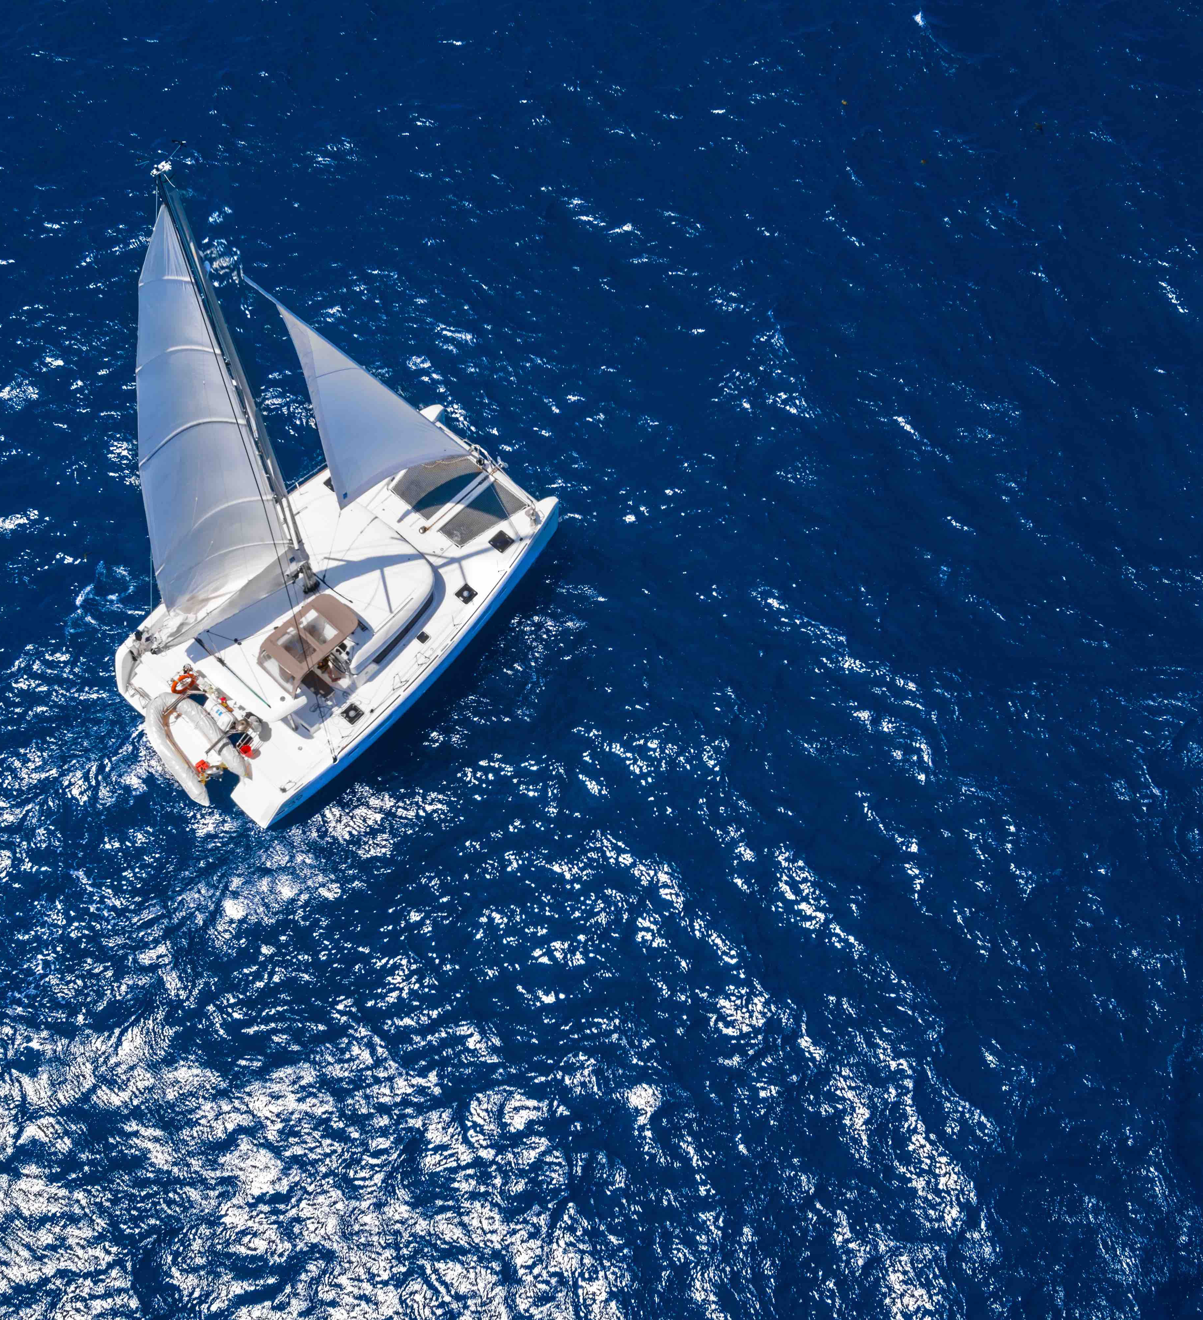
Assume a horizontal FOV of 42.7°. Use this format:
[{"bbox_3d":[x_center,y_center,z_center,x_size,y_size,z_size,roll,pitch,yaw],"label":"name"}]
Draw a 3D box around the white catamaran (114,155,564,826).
[{"bbox_3d":[-6.897,-5.148,35.300,6.350,18.740,12.100,38,69,17],"label":"white catamaran"}]

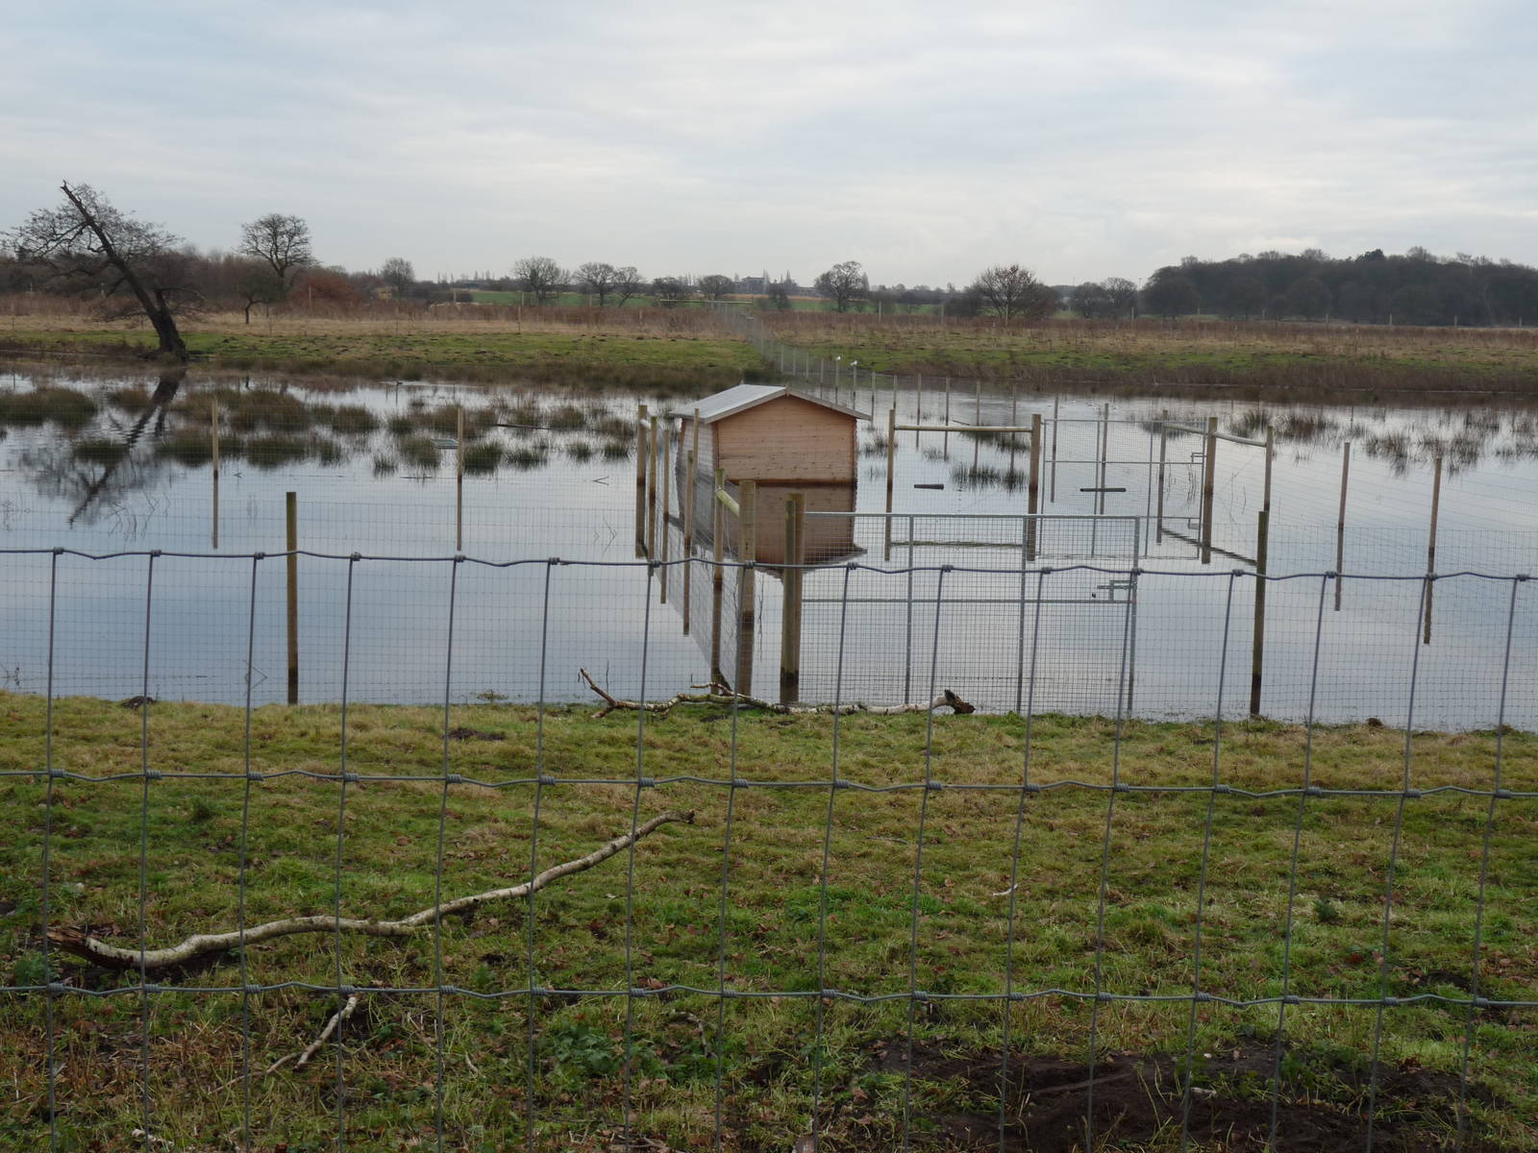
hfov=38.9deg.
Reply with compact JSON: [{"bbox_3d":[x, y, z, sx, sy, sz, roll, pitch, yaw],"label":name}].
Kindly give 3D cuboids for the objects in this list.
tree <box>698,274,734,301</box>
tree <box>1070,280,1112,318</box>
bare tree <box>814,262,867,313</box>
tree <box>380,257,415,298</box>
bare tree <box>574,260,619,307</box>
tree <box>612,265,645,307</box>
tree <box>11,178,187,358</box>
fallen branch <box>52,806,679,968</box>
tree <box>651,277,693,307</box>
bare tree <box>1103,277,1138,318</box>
[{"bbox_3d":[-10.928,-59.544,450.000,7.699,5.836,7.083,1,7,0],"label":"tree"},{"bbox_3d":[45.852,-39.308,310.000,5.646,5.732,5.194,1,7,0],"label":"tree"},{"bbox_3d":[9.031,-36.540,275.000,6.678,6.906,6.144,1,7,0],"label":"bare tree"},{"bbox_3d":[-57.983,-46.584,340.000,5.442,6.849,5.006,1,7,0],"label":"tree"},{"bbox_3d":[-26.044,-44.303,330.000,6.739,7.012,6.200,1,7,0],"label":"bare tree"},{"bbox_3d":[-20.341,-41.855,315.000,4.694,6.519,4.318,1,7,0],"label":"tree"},{"bbox_3d":[-20.326,-9.252,66.000,5.573,5.427,5.127,1,7,0],"label":"tree"},{"bbox_3d":[-0.931,0.865,6.226,2.166,0.180,0.485,-5,9,-39],"label":"fallen branch"},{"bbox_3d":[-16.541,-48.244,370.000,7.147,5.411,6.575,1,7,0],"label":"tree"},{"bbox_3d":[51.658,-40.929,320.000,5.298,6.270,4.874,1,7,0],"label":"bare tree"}]

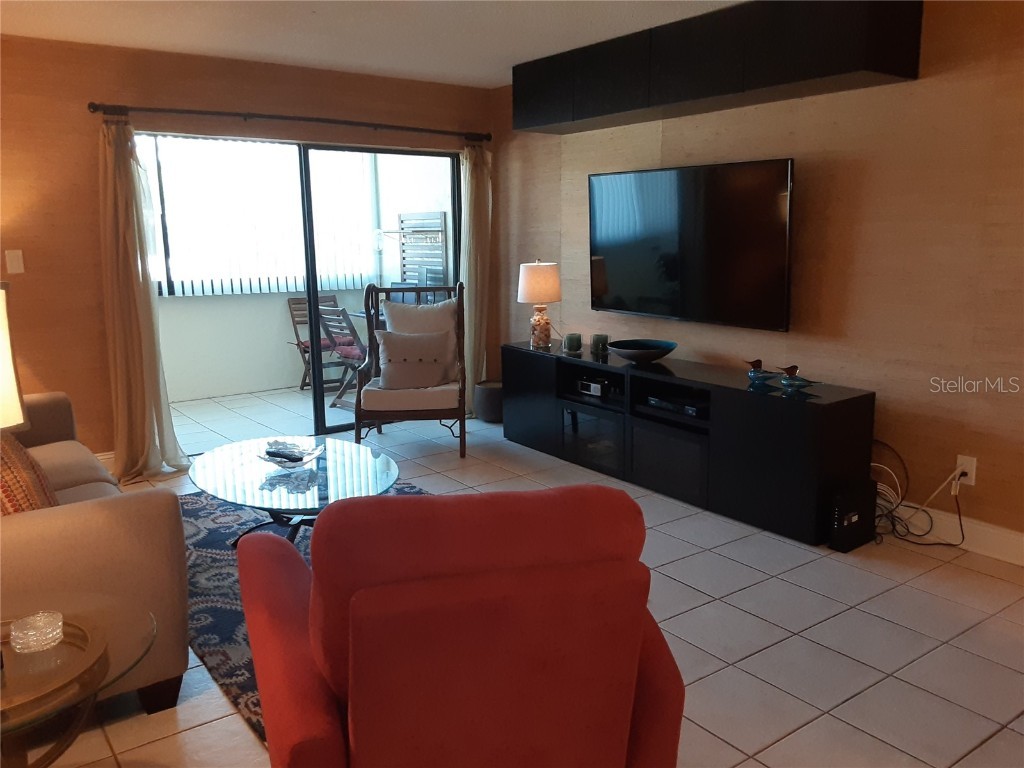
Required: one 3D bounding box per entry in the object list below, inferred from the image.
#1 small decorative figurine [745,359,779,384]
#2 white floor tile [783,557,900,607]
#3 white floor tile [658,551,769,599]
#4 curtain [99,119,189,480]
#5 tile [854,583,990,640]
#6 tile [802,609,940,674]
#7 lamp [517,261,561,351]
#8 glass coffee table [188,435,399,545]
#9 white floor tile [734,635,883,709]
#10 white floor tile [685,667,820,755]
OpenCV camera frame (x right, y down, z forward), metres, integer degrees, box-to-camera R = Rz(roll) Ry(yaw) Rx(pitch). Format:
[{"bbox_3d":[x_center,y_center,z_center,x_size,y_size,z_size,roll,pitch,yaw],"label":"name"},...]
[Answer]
[{"bbox_3d":[1.258,-0.061,3.962,0.200,0.120,0.085,0,10,0],"label":"small decorative figurine"},{"bbox_3d":[1.310,0.796,3.218,0.337,0.010,0.337,-8,13,-35],"label":"white floor tile"},{"bbox_3d":[0.828,0.783,3.291,0.337,0.010,0.337,-8,13,-35],"label":"white floor tile"},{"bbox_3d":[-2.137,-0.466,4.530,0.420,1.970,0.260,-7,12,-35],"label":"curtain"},{"bbox_3d":[1.476,0.822,2.879,0.332,0.012,0.332,-7,12,-35],"label":"tile"},{"bbox_3d":[1.202,0.858,2.684,0.332,0.012,0.332,-7,12,-35],"label":"tile"},{"bbox_3d":[0.185,-0.519,5.181,0.295,0.562,0.295,0,10,0],"label":"lamp"},{"bbox_3d":[-0.888,0.539,3.275,0.775,0.425,1.130,-7,12,-31],"label":"glass coffee table"},{"bbox_3d":[0.954,0.918,2.552,0.337,0.010,0.337,-8,13,-35],"label":"white floor tile"},{"bbox_3d":[0.680,0.955,2.355,0.337,0.010,0.337,-8,13,-35],"label":"white floor tile"}]

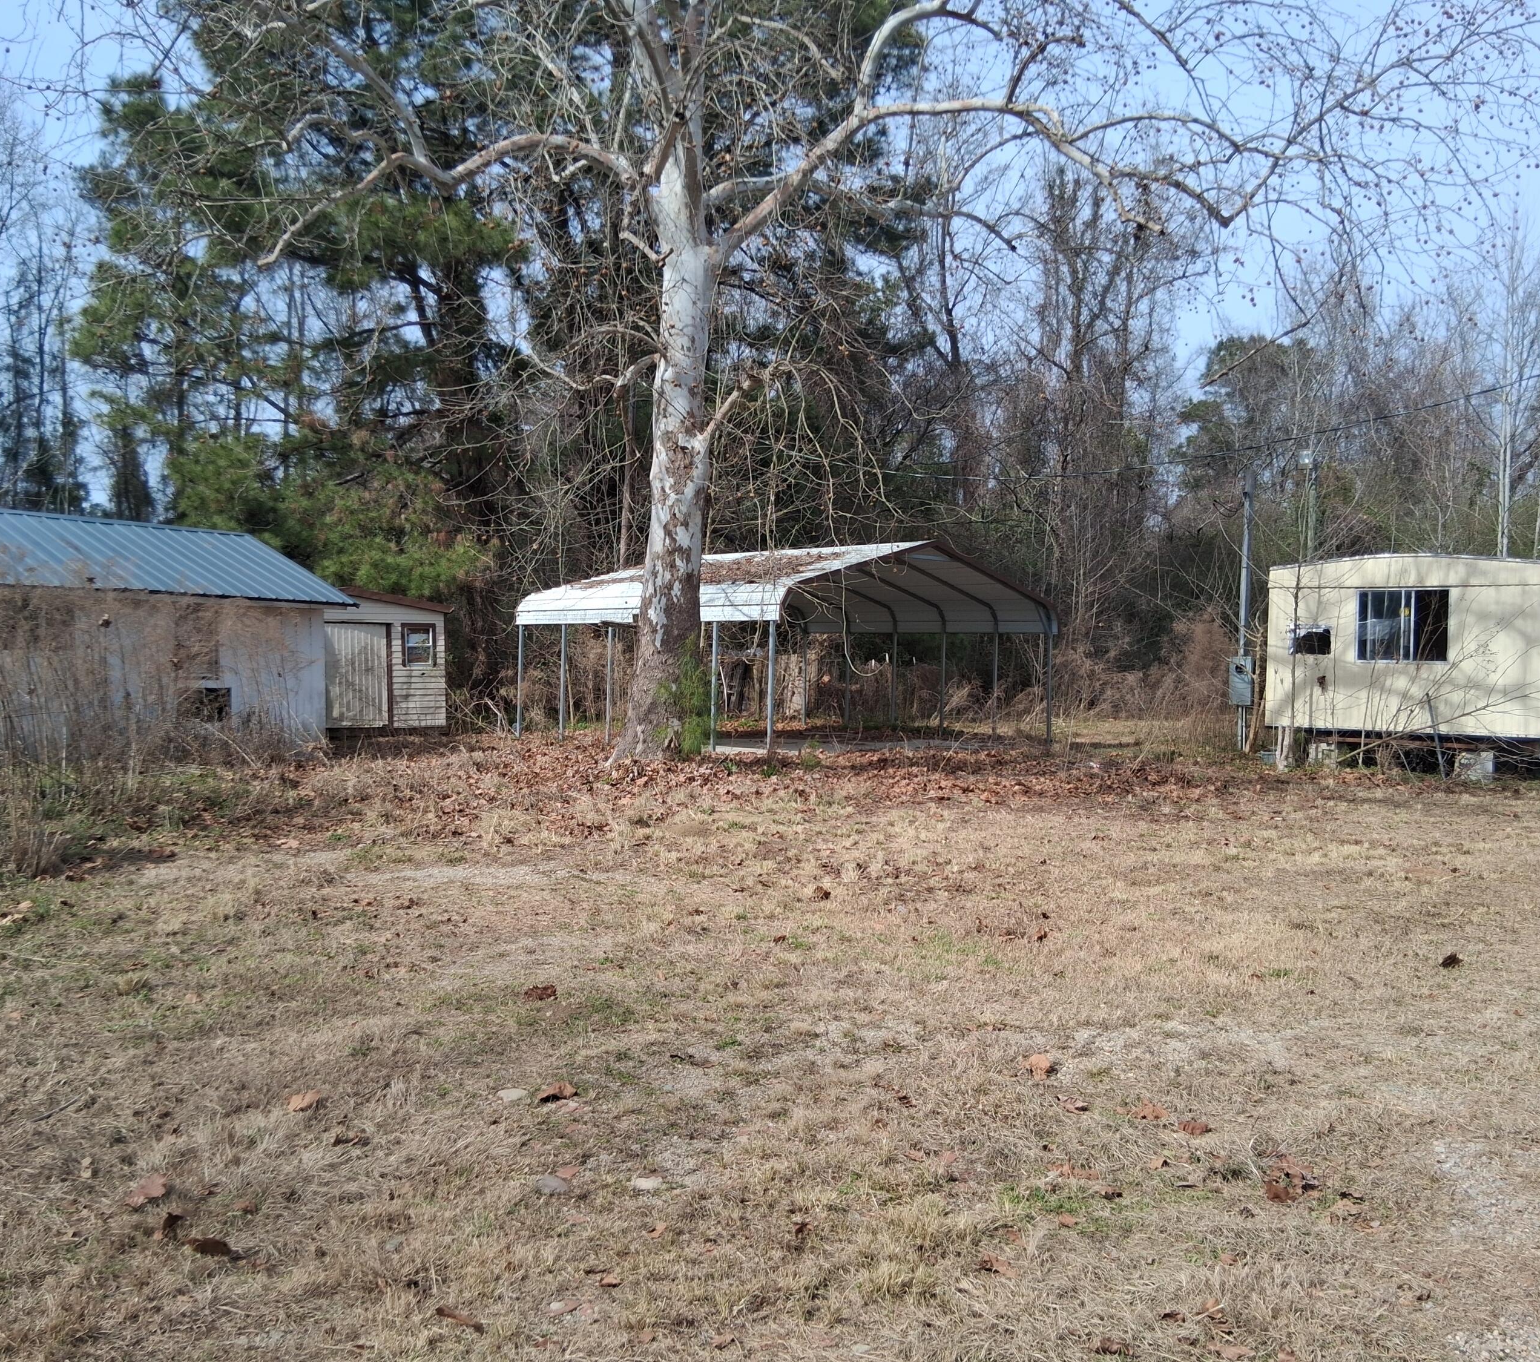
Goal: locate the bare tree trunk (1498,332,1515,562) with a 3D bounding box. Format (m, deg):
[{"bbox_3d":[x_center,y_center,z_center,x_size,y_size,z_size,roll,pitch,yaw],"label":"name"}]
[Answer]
[{"bbox_3d":[19.378,-3.971,35.921,0.300,10.200,0.280,1,1,0],"label":"bare tree trunk"}]

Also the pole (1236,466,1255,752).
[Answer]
[{"bbox_3d":[7.808,-1.183,22.353,0.180,4.720,0.180,1,1,0],"label":"pole"}]

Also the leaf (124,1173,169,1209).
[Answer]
[{"bbox_3d":[-1.666,1.363,3.644,0.140,0.055,0.090,0,2,-41],"label":"leaf"}]

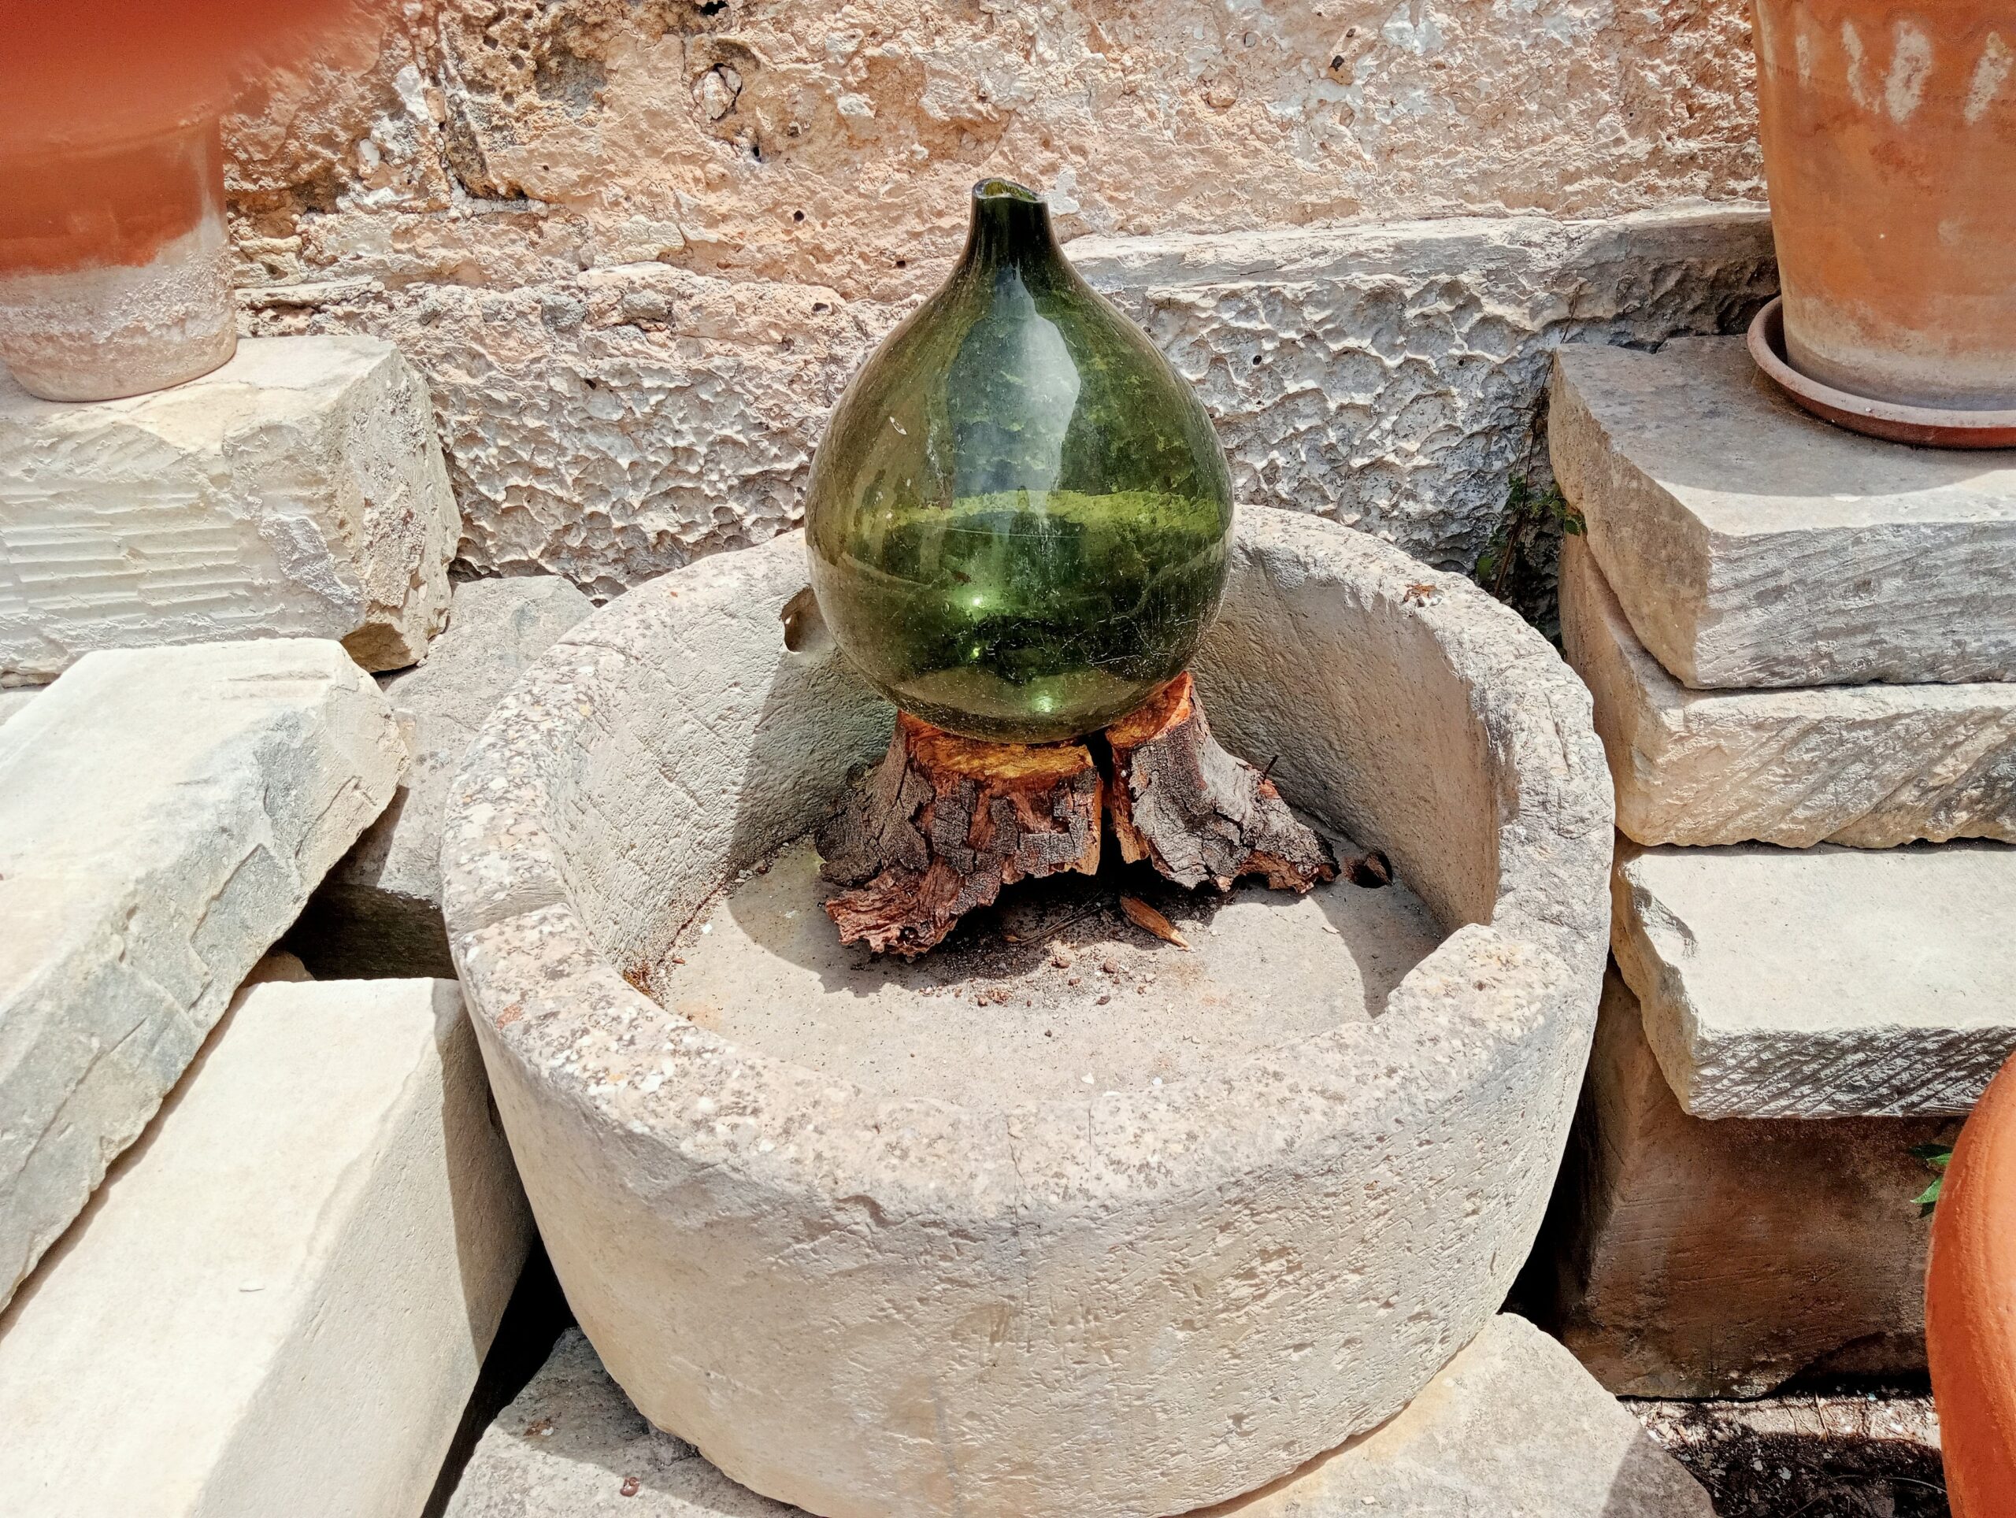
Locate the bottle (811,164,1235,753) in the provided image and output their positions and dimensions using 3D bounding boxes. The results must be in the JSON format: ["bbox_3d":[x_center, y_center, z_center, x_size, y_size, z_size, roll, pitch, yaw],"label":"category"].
[{"bbox_3d":[0.008,-0.212,1.170,0.312,0.393,0.312,-2,34,0],"label":"bottle"}]

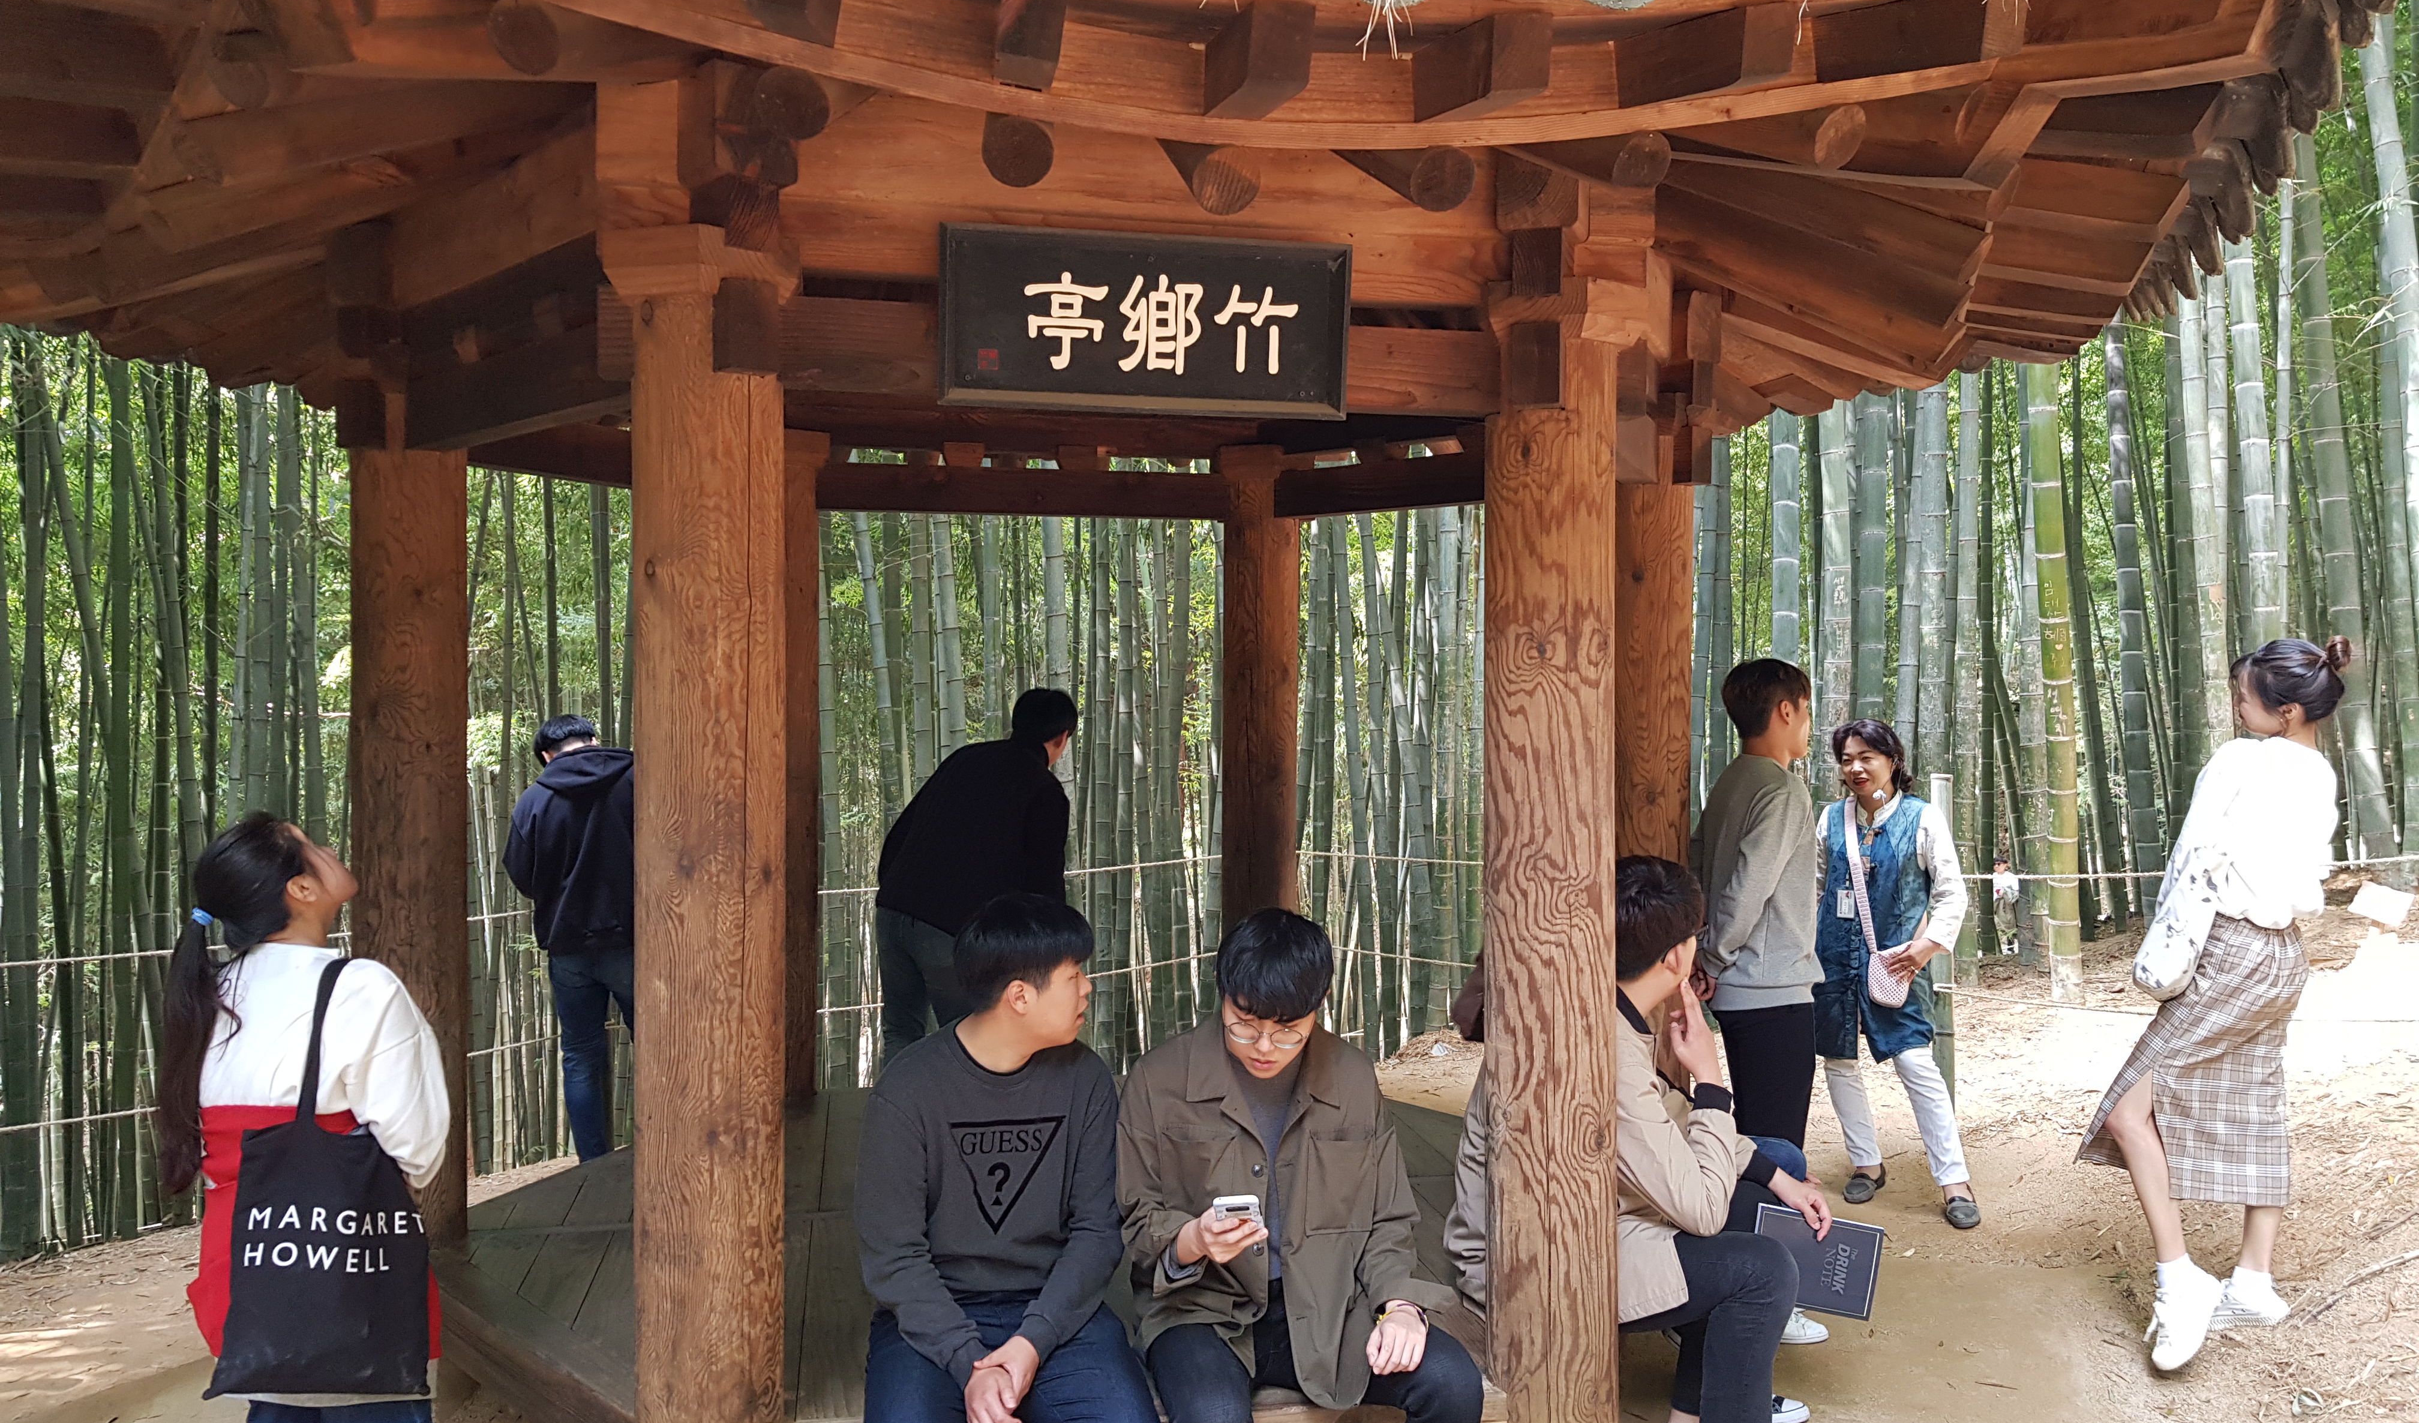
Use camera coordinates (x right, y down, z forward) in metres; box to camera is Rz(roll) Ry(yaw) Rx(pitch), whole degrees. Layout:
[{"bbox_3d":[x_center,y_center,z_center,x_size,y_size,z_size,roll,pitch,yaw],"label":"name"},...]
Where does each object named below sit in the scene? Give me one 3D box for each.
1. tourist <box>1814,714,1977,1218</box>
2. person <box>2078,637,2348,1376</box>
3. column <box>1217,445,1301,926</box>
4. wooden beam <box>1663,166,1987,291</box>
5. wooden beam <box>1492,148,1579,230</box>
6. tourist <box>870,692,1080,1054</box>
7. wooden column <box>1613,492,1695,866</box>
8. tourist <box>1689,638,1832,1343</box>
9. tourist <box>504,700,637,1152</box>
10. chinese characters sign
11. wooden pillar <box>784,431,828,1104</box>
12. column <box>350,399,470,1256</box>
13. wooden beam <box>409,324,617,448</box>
[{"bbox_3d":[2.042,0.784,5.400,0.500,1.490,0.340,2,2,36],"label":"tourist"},{"bbox_3d":[2.371,0.683,4.280,0.500,1.660,0.450,1,2,13],"label":"person"},{"bbox_3d":[0.162,0.169,5.785,0.261,2.017,0.261,0,1,0],"label":"column"},{"bbox_3d":[1.086,-0.896,3.304,0.618,0.100,0.100,25,14,29],"label":"wooden beam"},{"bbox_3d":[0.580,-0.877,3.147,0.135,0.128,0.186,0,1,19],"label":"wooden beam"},{"bbox_3d":[-0.719,0.728,5.600,0.520,1.580,0.600,2,2,41],"label":"tourist"},{"bbox_3d":[1.061,0.357,4.451,0.223,1.861,0.223,0,2,-11],"label":"wooden column"},{"bbox_3d":[1.354,0.718,4.480,0.290,1.670,0.430,-1,2,-39],"label":"tourist"},{"bbox_3d":[-1.899,0.778,5.609,0.513,1.550,0.373,0,1,-20],"label":"tourist"},{"bbox_3d":[-0.105,-0.641,3.016,0.682,0.286,0.058,0,9,-12],"label":"chinese characters sign"},{"bbox_3d":[-1.303,0.172,5.511,0.256,2.022,0.256,0,1,-13],"label":"wooden pillar"},{"bbox_3d":[-1.710,0.326,3.928,0.223,1.918,0.223,0,2,-11],"label":"column"},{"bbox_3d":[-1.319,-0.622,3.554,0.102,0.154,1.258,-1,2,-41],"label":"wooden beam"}]

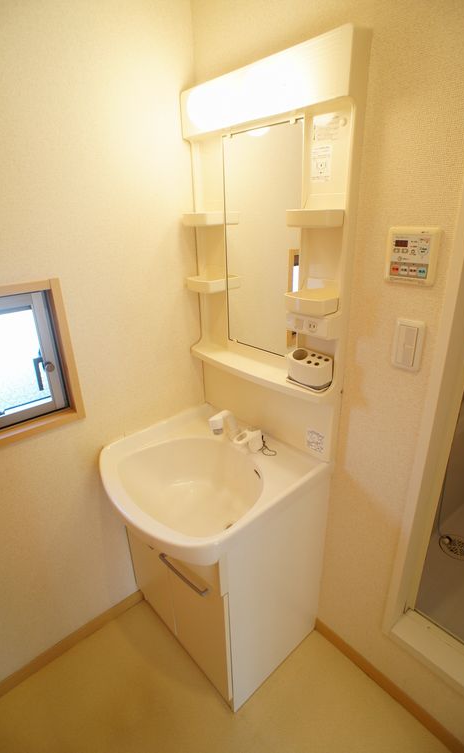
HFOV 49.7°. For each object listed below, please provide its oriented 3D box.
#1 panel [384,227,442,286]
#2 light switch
[{"bbox_3d":[0.389,-0.262,1.099,0.020,0.121,0.121,-23,32,-36],"label":"panel"},{"bbox_3d":[0.413,-0.070,1.180,0.011,0.127,0.069,-23,32,-36],"label":"light switch"}]

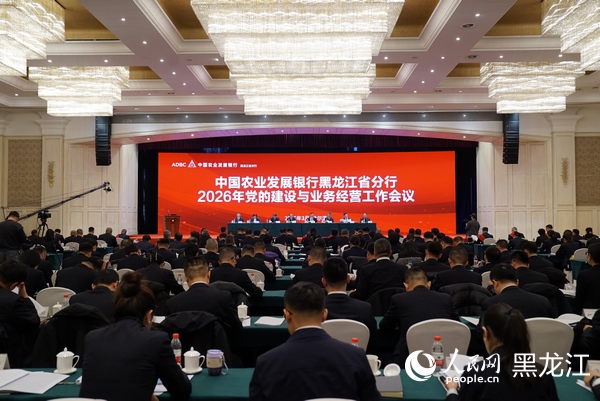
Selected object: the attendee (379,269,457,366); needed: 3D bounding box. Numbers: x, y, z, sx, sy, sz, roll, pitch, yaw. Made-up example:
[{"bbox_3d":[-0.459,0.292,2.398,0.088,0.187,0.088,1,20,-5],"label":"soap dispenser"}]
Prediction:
[{"bbox_3d":[0.803,1.056,3.780,0.520,1.200,0.780,0,-2,1],"label":"attendee"}]

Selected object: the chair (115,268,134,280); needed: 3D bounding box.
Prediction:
[{"bbox_3d":[-2.231,1.349,7.420,0.450,0.920,0.560,0,-2,1],"label":"chair"}]

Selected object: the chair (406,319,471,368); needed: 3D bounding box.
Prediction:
[{"bbox_3d":[0.894,1.225,3.800,0.450,0.920,0.560,0,-2,1],"label":"chair"}]

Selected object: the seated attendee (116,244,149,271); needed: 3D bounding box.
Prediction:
[{"bbox_3d":[-2.115,1.162,6.950,0.480,1.220,0.720,0,-2,6],"label":"seated attendee"}]

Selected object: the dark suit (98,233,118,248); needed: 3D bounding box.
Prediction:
[{"bbox_3d":[-5.616,1.292,16.100,0.520,0.620,0.450,0,-2,1],"label":"dark suit"}]

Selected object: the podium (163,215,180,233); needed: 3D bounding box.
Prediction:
[{"bbox_3d":[-6.871,1.353,29.500,0.900,1.100,0.600,0,-2,1],"label":"podium"}]

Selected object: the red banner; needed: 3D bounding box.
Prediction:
[{"bbox_3d":[0.422,-0.404,31.000,16.750,4.640,0.150,0,-2,1],"label":"red banner"}]

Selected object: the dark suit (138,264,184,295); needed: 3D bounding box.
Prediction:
[{"bbox_3d":[-1.435,0.996,5.620,0.500,0.700,0.520,0,-2,1],"label":"dark suit"}]

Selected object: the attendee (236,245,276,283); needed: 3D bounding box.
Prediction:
[{"bbox_3d":[-0.661,1.193,7.500,0.520,1.240,0.780,0,-2,1],"label":"attendee"}]

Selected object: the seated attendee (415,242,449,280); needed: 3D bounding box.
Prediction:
[{"bbox_3d":[1.770,1.197,7.385,0.520,1.270,0.750,0,-2,-4],"label":"seated attendee"}]

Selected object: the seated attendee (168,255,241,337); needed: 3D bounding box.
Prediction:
[{"bbox_3d":[-0.710,1.069,4.087,0.560,1.310,0.750,0,-2,3],"label":"seated attendee"}]

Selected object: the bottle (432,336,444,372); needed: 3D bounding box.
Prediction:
[{"bbox_3d":[0.755,0.838,2.994,0.064,0.200,0.064,0,-2,0],"label":"bottle"}]

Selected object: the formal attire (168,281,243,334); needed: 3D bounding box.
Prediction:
[{"bbox_3d":[-0.659,0.851,3.800,0.540,0.620,0.500,0,-2,4],"label":"formal attire"}]

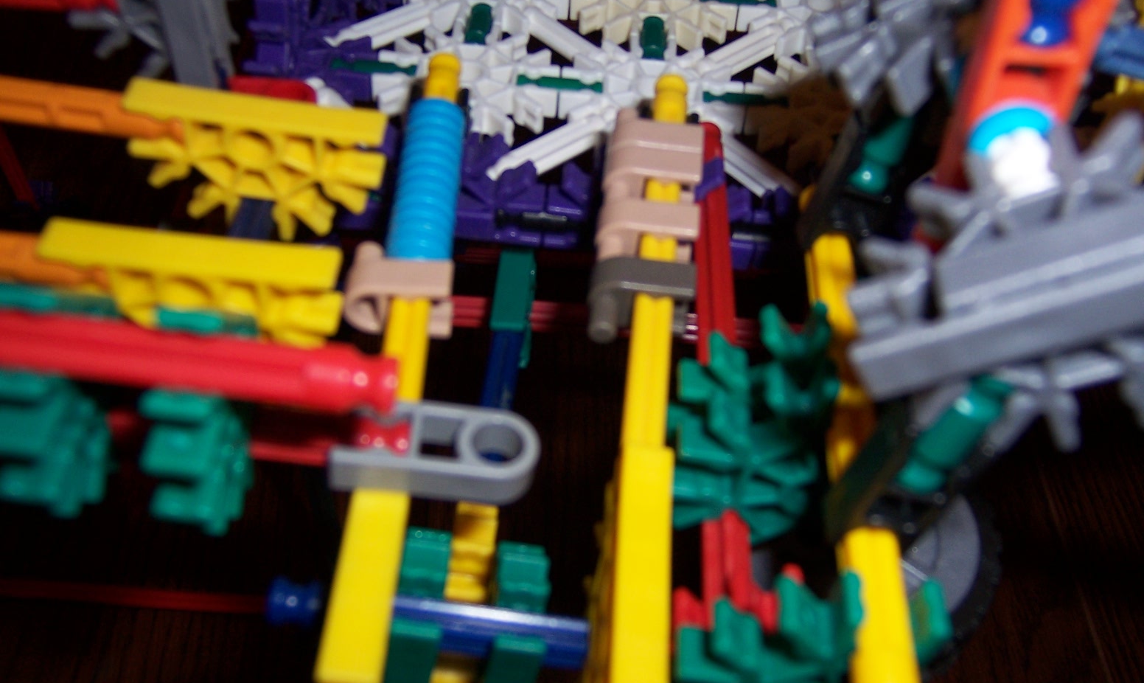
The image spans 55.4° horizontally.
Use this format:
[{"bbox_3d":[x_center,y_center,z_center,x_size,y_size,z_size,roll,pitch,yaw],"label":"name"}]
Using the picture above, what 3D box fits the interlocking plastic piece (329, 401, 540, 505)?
[{"bbox_3d":[-0.016,0.013,0.131,0.024,0.006,0.010,9,48,-3],"label":"interlocking plastic piece"}]

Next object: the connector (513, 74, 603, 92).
[{"bbox_3d":[-0.002,-0.050,0.221,0.017,0.006,0.006,4,48,0],"label":"connector"}]

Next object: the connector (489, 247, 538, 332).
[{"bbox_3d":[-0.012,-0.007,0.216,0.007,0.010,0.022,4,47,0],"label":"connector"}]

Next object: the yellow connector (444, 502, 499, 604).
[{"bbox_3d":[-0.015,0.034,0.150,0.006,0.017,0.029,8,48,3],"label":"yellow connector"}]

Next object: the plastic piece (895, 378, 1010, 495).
[{"bbox_3d":[0.041,0.010,0.117,0.006,0.017,0.006,13,47,-10],"label":"plastic piece"}]

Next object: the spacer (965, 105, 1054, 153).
[{"bbox_3d":[0.049,-0.023,0.121,0.010,0.010,0.004,4,47,0],"label":"spacer"}]

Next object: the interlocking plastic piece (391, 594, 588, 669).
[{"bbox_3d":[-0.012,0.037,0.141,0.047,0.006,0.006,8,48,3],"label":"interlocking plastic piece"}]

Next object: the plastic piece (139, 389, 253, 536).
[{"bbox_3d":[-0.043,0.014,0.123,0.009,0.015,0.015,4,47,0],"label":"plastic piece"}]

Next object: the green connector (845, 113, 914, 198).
[{"bbox_3d":[0.043,-0.027,0.145,0.006,0.017,0.006,13,47,-10],"label":"green connector"}]

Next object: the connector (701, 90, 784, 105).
[{"bbox_3d":[0.035,-0.047,0.221,0.017,0.006,0.006,4,48,0],"label":"connector"}]

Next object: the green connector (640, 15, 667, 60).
[{"bbox_3d":[0.017,-0.063,0.234,0.006,0.006,0.017,4,47,0],"label":"green connector"}]

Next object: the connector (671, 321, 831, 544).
[{"bbox_3d":[0.023,0.012,0.138,0.020,0.025,0.015,4,47,0],"label":"connector"}]

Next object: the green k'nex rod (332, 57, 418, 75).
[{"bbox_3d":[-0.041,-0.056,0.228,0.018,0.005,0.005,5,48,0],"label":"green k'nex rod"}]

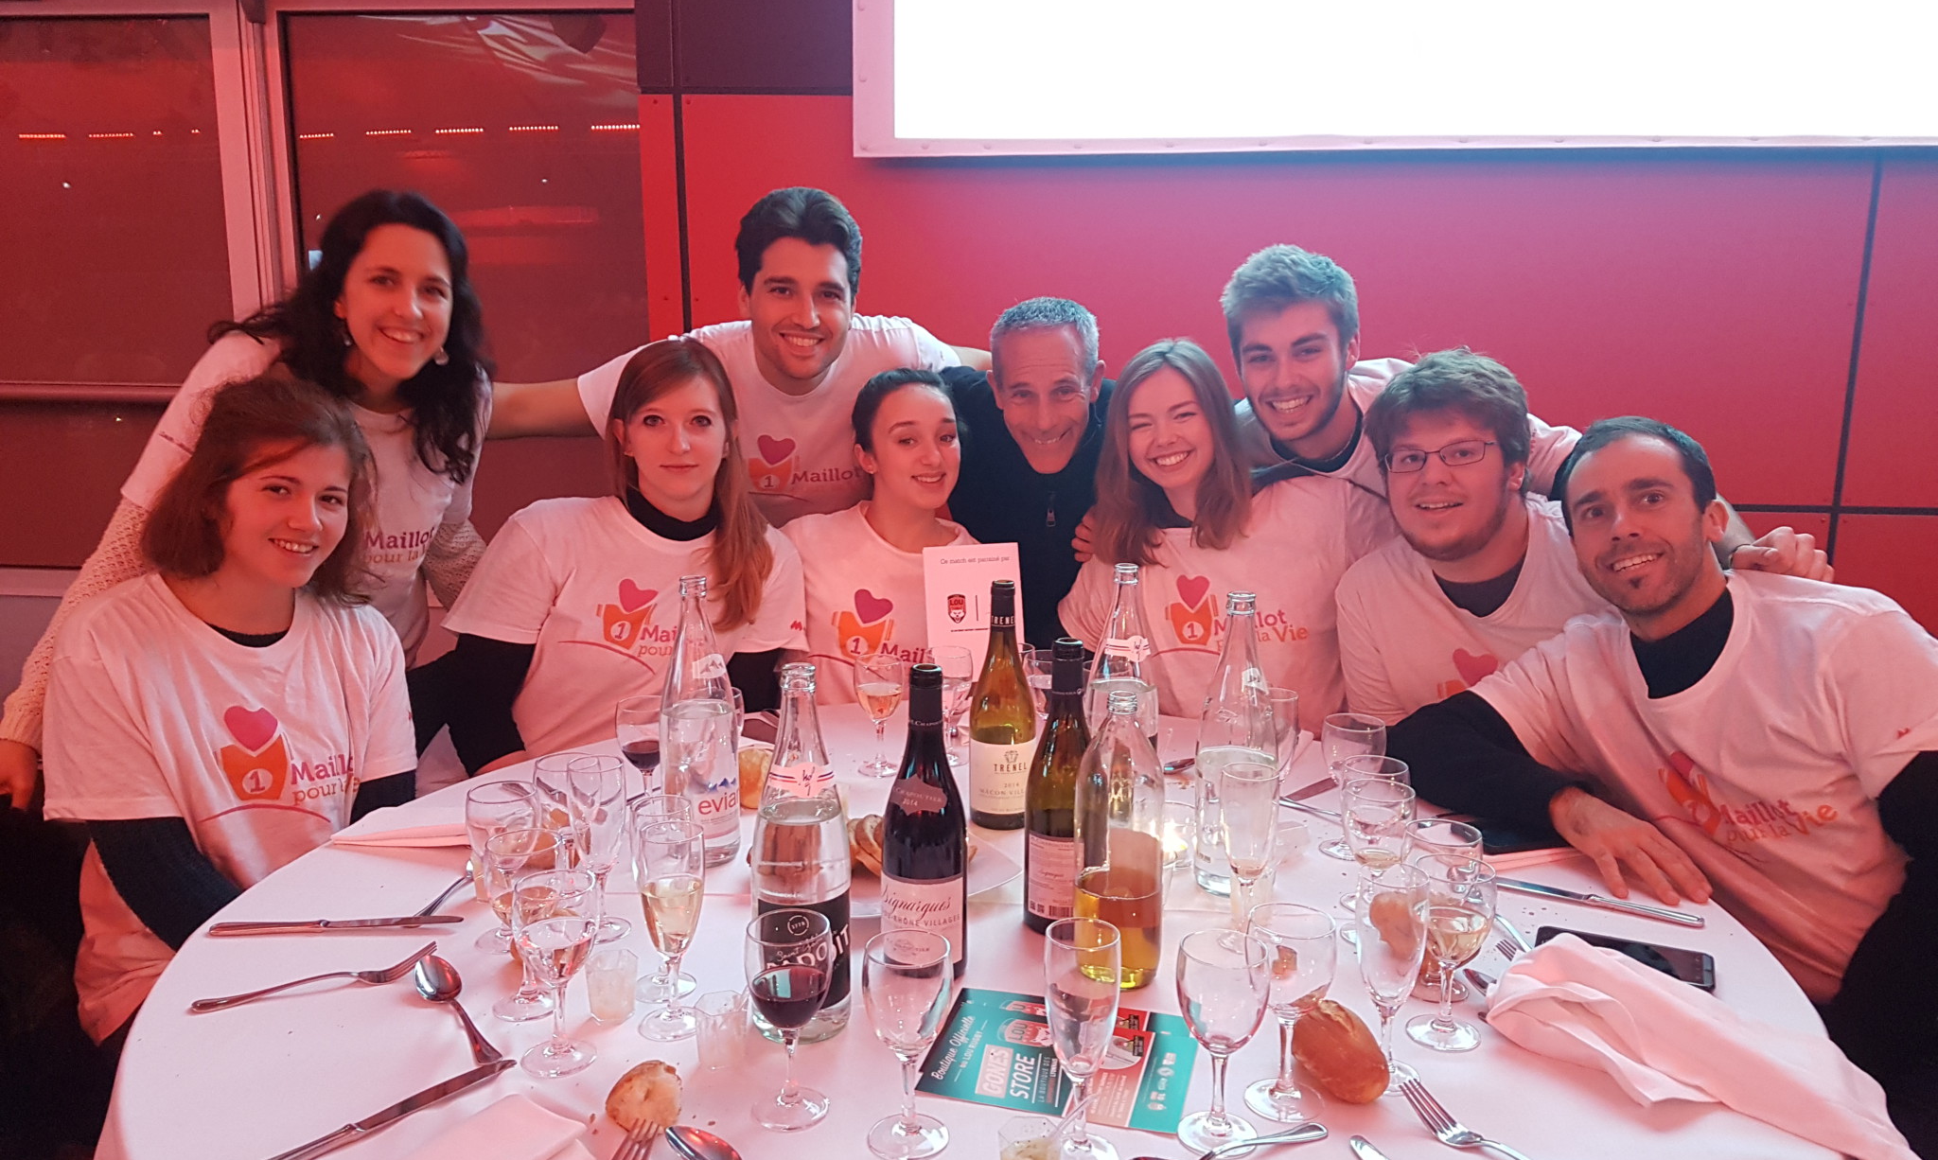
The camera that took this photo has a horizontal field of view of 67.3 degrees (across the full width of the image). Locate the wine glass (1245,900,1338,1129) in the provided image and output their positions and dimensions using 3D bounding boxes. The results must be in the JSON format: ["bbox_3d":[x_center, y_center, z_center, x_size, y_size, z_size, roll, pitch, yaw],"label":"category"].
[{"bbox_3d":[0.259,0.348,1.174,0.072,0.156,0.072,1,11,0],"label":"wine glass"}]

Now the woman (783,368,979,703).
[{"bbox_3d":[-0.137,0.304,2.355,0.440,1.271,0.680,-1,11,-6],"label":"woman"}]

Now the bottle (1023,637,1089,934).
[{"bbox_3d":[0.101,0.209,1.493,0.081,0.298,0.081,1,11,3],"label":"bottle"}]

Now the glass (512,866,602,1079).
[{"bbox_3d":[-0.346,0.332,1.227,0.070,0.157,0.070,1,11,0],"label":"glass"}]

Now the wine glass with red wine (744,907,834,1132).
[{"bbox_3d":[-0.142,0.348,1.151,0.070,0.156,0.070,0,11,0],"label":"wine glass with red wine"}]

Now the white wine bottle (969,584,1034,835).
[{"bbox_3d":[0.044,0.151,1.780,0.081,0.298,0.081,-3,12,-15],"label":"white wine bottle"}]

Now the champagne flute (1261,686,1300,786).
[{"bbox_3d":[0.368,0.226,1.762,0.057,0.180,0.057,1,11,0],"label":"champagne flute"}]

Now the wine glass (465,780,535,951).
[{"bbox_3d":[-0.462,0.287,1.459,0.071,0.156,0.071,1,11,0],"label":"wine glass"}]

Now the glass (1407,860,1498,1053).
[{"bbox_3d":[0.422,0.326,1.276,0.071,0.156,0.071,0,11,0],"label":"glass"}]

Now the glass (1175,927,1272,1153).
[{"bbox_3d":[0.194,0.356,1.118,0.071,0.156,0.071,0,11,0],"label":"glass"}]

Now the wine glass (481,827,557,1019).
[{"bbox_3d":[-0.401,0.313,1.325,0.069,0.156,0.069,1,11,0],"label":"wine glass"}]

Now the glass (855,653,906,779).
[{"bbox_3d":[-0.122,0.188,2.009,0.069,0.155,0.069,1,11,0],"label":"glass"}]

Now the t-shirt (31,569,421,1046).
[{"bbox_3d":[-0.915,0.268,1.790,0.440,0.550,0.310,-8,14,-39],"label":"t-shirt"}]

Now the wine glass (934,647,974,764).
[{"bbox_3d":[-0.026,0.178,2.063,0.067,0.156,0.067,1,11,0],"label":"wine glass"}]

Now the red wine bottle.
[{"bbox_3d":[-0.041,0.229,1.411,0.084,0.296,0.084,1,11,0],"label":"red wine bottle"}]

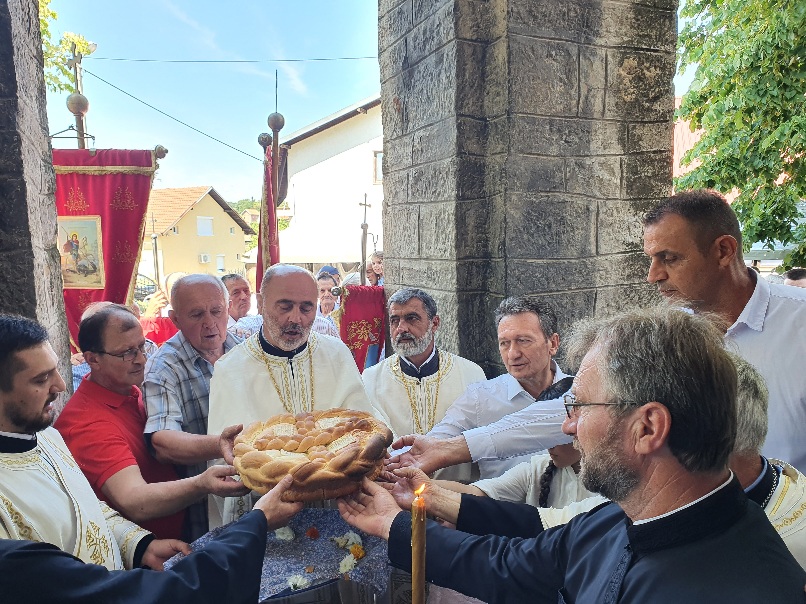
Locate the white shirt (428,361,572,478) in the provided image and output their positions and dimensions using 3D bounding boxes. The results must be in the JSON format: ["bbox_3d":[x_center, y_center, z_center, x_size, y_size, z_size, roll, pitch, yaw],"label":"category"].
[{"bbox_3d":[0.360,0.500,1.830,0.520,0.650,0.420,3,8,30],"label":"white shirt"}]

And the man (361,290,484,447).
[{"bbox_3d":[0.060,0.790,2.320,0.560,1.710,0.420,0,7,7],"label":"man"}]

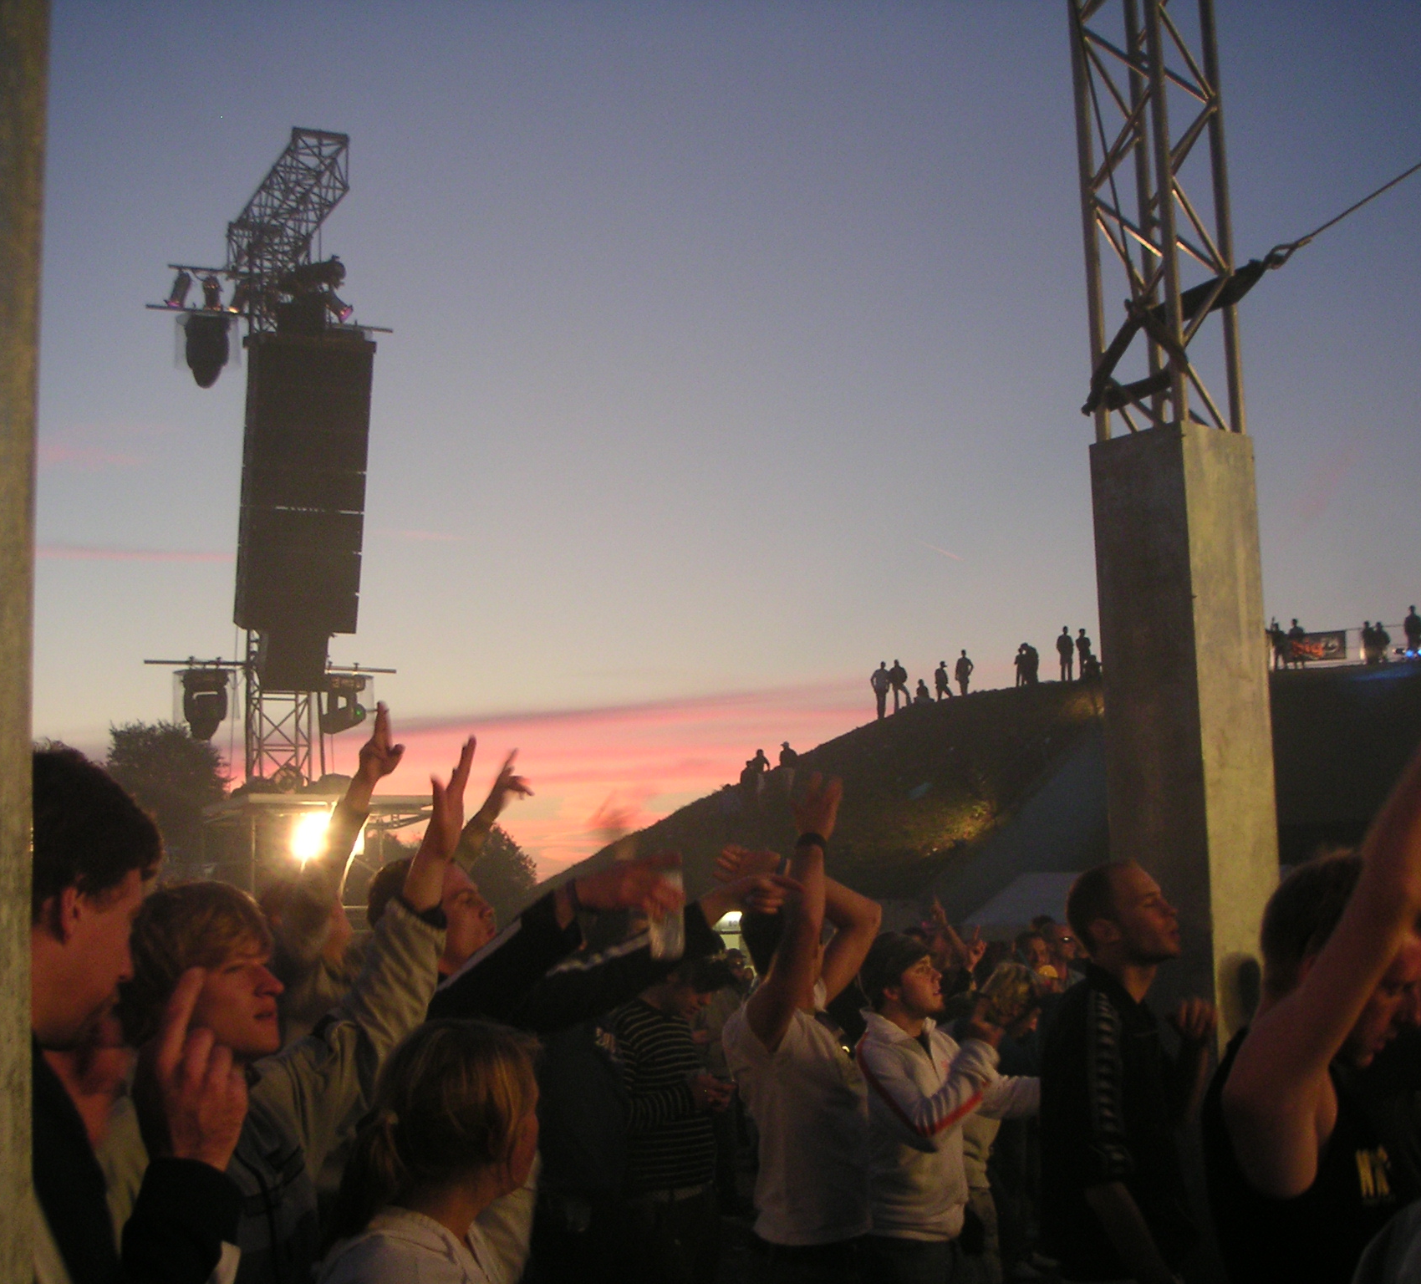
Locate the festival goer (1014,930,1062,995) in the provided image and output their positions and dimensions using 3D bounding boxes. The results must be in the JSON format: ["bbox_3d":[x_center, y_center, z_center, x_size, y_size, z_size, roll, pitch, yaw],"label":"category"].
[{"bbox_3d":[2.242,2.824,12.882,0.380,1.660,0.520,-9,-11,44],"label":"festival goer"}]

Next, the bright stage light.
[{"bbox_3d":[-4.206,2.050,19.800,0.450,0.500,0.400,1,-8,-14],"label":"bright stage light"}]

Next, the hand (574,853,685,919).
[{"bbox_3d":[-0.145,0.442,3.400,0.195,0.110,0.100,0,-8,-9],"label":"hand"}]

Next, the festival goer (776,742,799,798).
[{"bbox_3d":[2.477,4.099,60.000,0.360,1.750,0.520,4,-9,-30],"label":"festival goer"}]

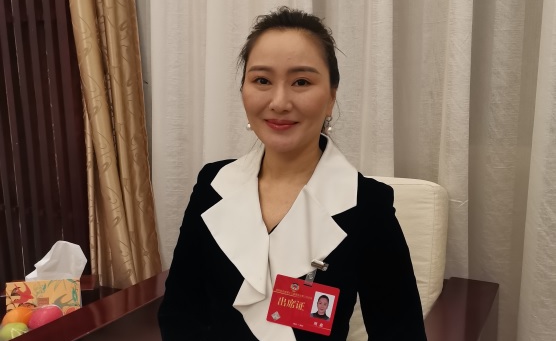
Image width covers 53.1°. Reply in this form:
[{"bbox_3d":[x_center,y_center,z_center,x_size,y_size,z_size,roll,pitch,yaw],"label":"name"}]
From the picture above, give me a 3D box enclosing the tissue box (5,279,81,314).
[{"bbox_3d":[-0.582,0.318,1.406,0.174,0.100,0.100,-2,3,-14],"label":"tissue box"}]

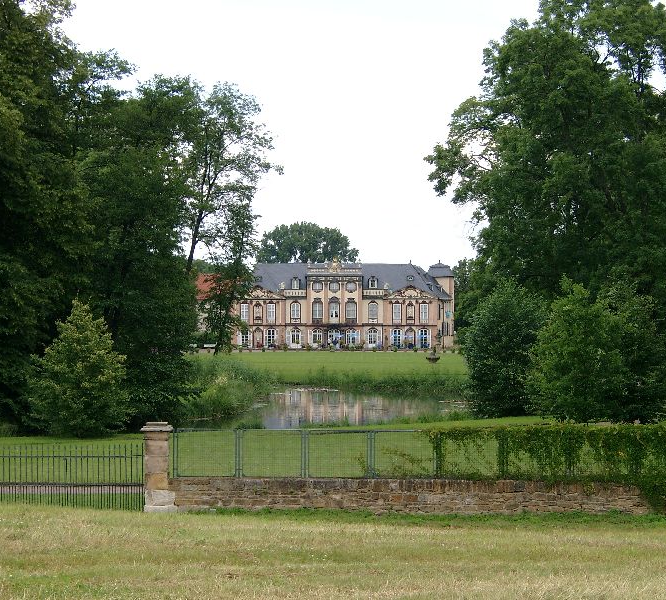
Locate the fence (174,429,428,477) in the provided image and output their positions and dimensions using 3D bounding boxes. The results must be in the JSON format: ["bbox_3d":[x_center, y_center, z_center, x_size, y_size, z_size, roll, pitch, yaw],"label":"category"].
[{"bbox_3d":[-0.666,3.592,54.000,6.215,1.157,0.100,0,-1,4],"label":"fence"}]

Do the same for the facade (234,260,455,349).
[{"bbox_3d":[1.708,0.732,376.000,35.000,14.700,20.000,0,-1,5],"label":"facade"}]

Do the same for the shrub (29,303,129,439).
[{"bbox_3d":[-10.503,2.775,95.000,4.111,5.673,4.100,0,-1,0],"label":"shrub"}]

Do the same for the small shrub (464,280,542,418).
[{"bbox_3d":[8.509,2.413,115.000,4.031,6.966,3.900,0,-1,0],"label":"small shrub"}]

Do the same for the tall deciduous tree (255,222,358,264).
[{"bbox_3d":[-4.744,-2.884,430.000,19.350,23.071,18.000,0,-1,0],"label":"tall deciduous tree"}]

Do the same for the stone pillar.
[{"bbox_3d":[-4.077,3.890,54.000,0.794,2.150,0.750,0,-1,4],"label":"stone pillar"}]

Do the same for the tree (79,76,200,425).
[{"bbox_3d":[-9.377,-2.399,112.000,5.815,16.865,6.000,0,-1,0],"label":"tree"}]

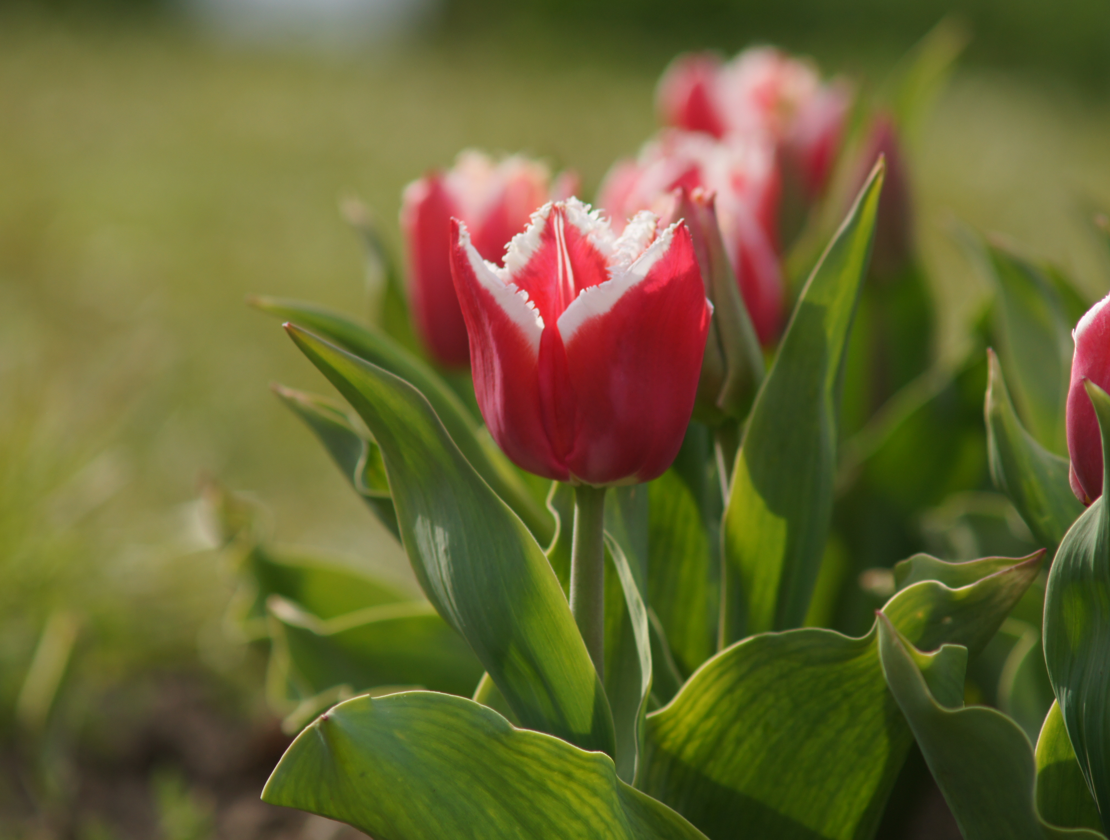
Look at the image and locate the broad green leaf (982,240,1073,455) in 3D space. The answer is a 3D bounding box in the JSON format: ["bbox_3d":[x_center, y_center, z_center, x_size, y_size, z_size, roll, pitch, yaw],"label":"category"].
[{"bbox_3d":[0.118,-0.015,2.750,0.025,0.060,0.018,0,4,0],"label":"broad green leaf"}]

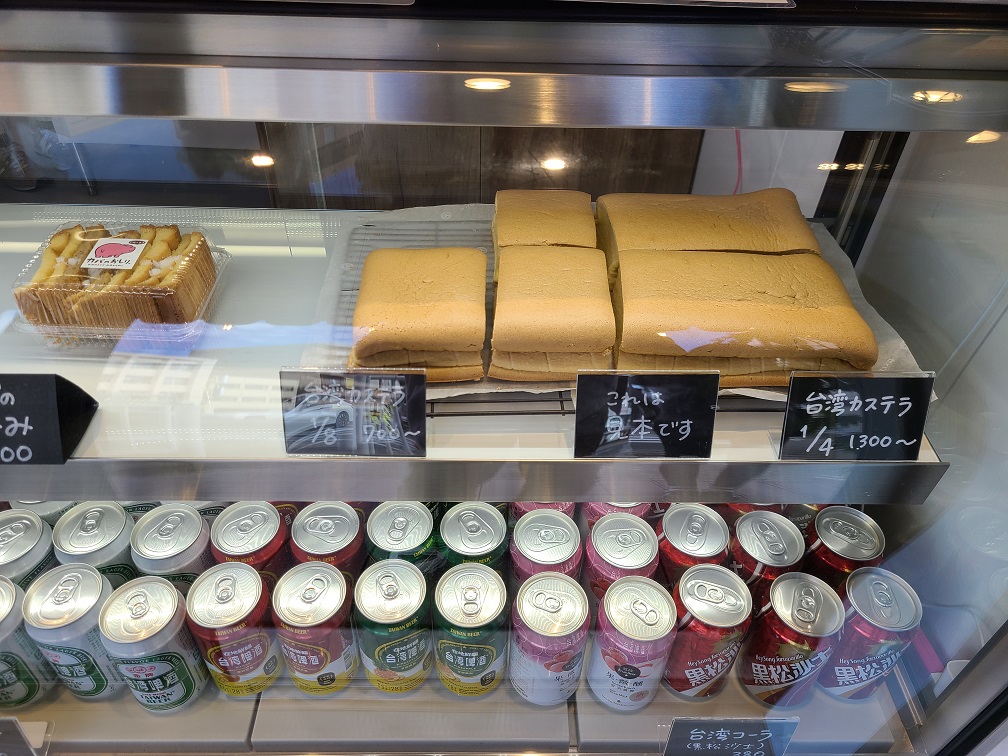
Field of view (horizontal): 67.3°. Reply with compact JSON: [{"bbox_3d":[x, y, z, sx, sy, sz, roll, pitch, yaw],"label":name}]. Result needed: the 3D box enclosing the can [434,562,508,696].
[{"bbox_3d":[-0.028,0.223,0.659,0.066,0.122,0.066,1,41,-1],"label":"can"}]

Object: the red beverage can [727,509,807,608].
[{"bbox_3d":[0.234,0.187,0.706,0.066,0.122,0.066,1,41,0],"label":"red beverage can"}]

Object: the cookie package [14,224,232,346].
[{"bbox_3d":[-0.322,-0.083,0.648,0.148,0.055,0.122,2,41,0],"label":"cookie package"}]

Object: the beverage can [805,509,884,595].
[{"bbox_3d":[0.309,0.182,0.718,0.066,0.118,0.066,1,42,-1],"label":"beverage can"}]

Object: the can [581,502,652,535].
[{"bbox_3d":[0.111,0.142,0.755,0.066,0.118,0.066,1,42,-1],"label":"can"}]

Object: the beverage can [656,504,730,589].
[{"bbox_3d":[0.171,0.180,0.715,0.066,0.116,0.066,2,41,0],"label":"beverage can"}]

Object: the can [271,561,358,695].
[{"bbox_3d":[-0.160,0.220,0.659,0.066,0.118,0.066,1,42,-1],"label":"can"}]

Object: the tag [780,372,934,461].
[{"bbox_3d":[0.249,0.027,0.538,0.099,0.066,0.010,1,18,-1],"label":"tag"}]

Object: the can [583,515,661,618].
[{"bbox_3d":[0.105,0.188,0.702,0.066,0.122,0.066,1,41,0],"label":"can"}]

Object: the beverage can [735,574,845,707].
[{"bbox_3d":[0.246,0.230,0.657,0.066,0.122,0.066,1,41,-1],"label":"beverage can"}]

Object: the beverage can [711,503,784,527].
[{"bbox_3d":[0.238,0.143,0.756,0.066,0.122,0.066,1,41,0],"label":"beverage can"}]

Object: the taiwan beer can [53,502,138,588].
[{"bbox_3d":[-0.363,0.176,0.703,0.066,0.122,0.066,1,41,-1],"label":"taiwan beer can"}]

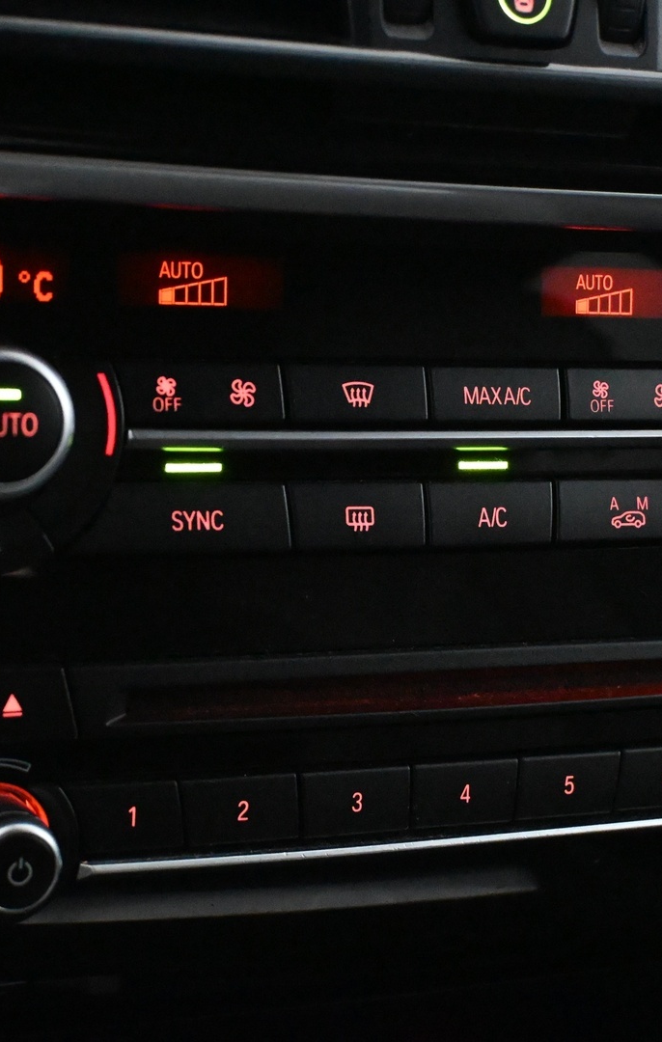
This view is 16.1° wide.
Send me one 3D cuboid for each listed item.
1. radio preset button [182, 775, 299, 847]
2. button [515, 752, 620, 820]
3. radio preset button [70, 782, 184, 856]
[{"bbox_3d":[-0.015,0.044,0.357,0.019,0.011,0.004,-1,8,-27],"label":"radio preset button"},{"bbox_3d":[0.038,0.043,0.383,0.019,0.011,0.004,-1,8,-27],"label":"button"},{"bbox_3d":[-0.032,0.044,0.353,0.019,0.011,0.007,-1,8,-27],"label":"radio preset button"}]

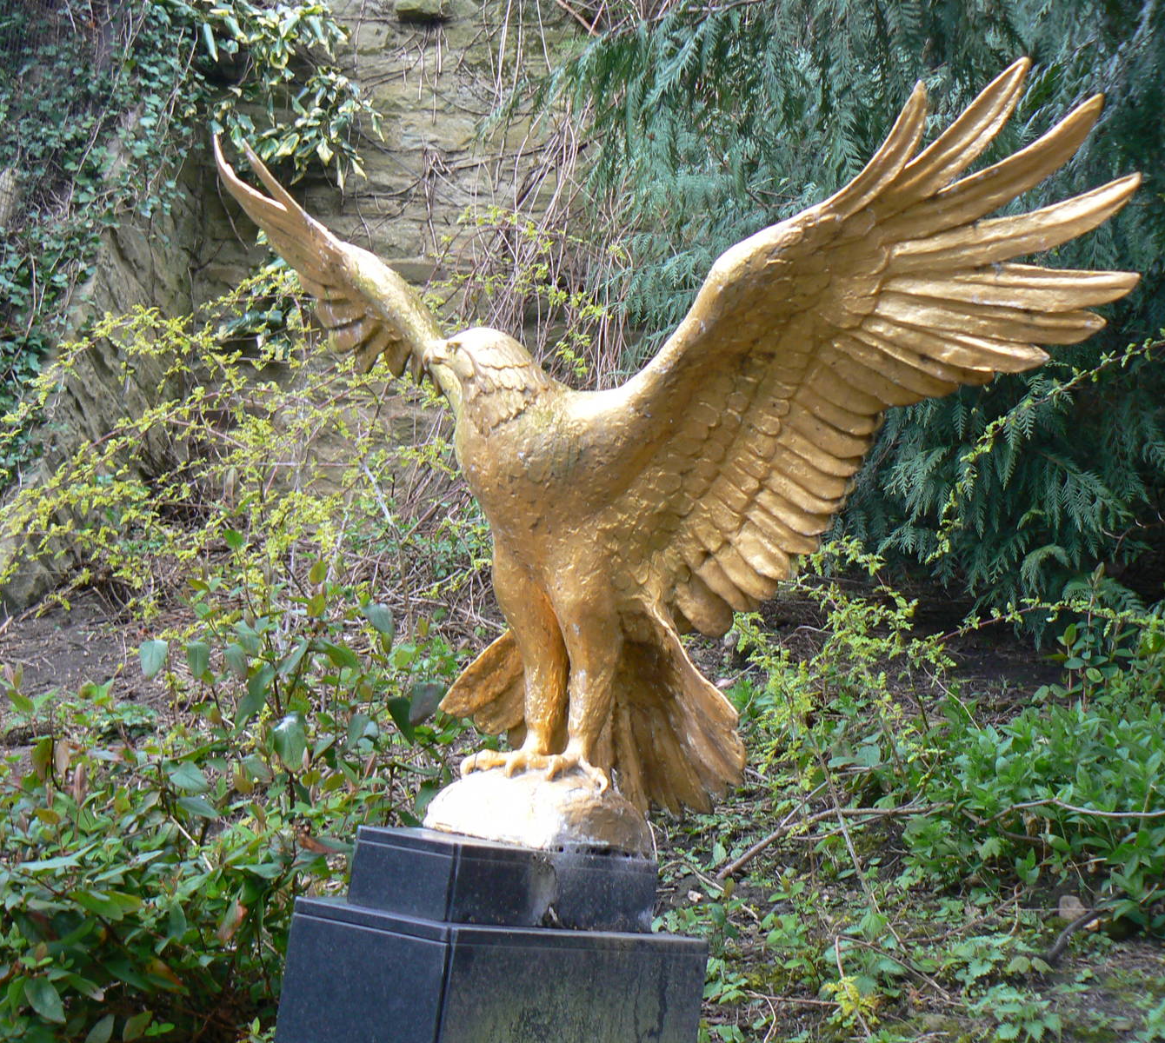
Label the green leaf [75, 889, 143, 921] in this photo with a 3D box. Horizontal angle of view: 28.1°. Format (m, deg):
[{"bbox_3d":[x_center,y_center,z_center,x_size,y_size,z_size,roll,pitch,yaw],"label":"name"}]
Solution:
[{"bbox_3d":[-0.772,0.625,3.800,0.110,0.055,0.018,13,-44,12],"label":"green leaf"}]

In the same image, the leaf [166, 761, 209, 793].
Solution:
[{"bbox_3d":[-0.695,0.449,4.100,0.080,0.052,0.015,33,-33,28],"label":"leaf"}]

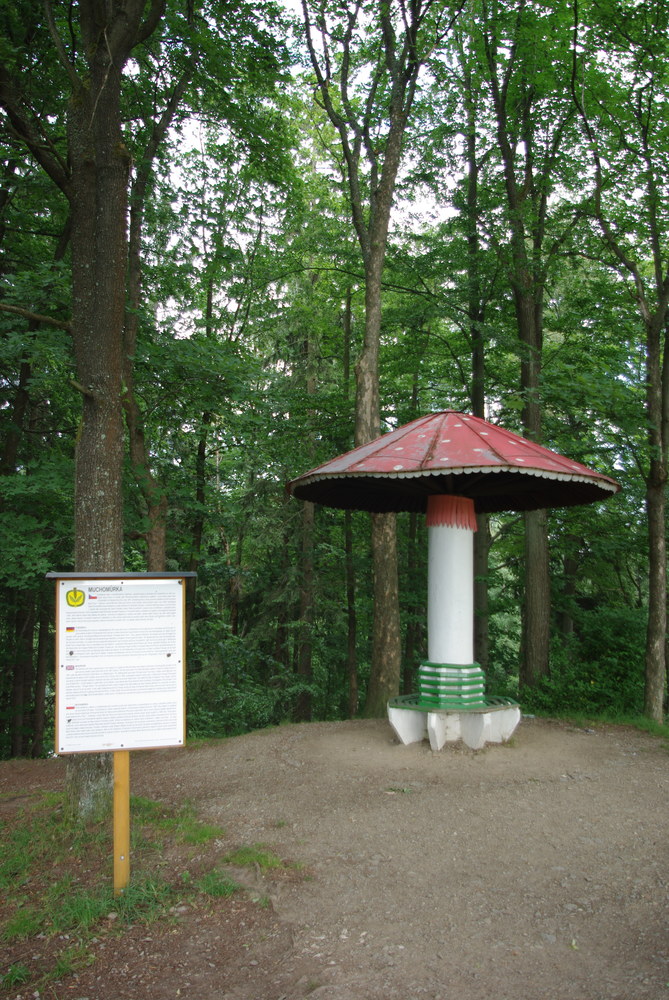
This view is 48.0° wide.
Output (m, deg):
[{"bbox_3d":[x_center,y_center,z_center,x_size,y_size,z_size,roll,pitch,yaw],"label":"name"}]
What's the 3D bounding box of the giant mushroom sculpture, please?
[{"bbox_3d":[1.343,0.820,8.562,3.811,3.729,3.811,0,-6,0],"label":"giant mushroom sculpture"}]

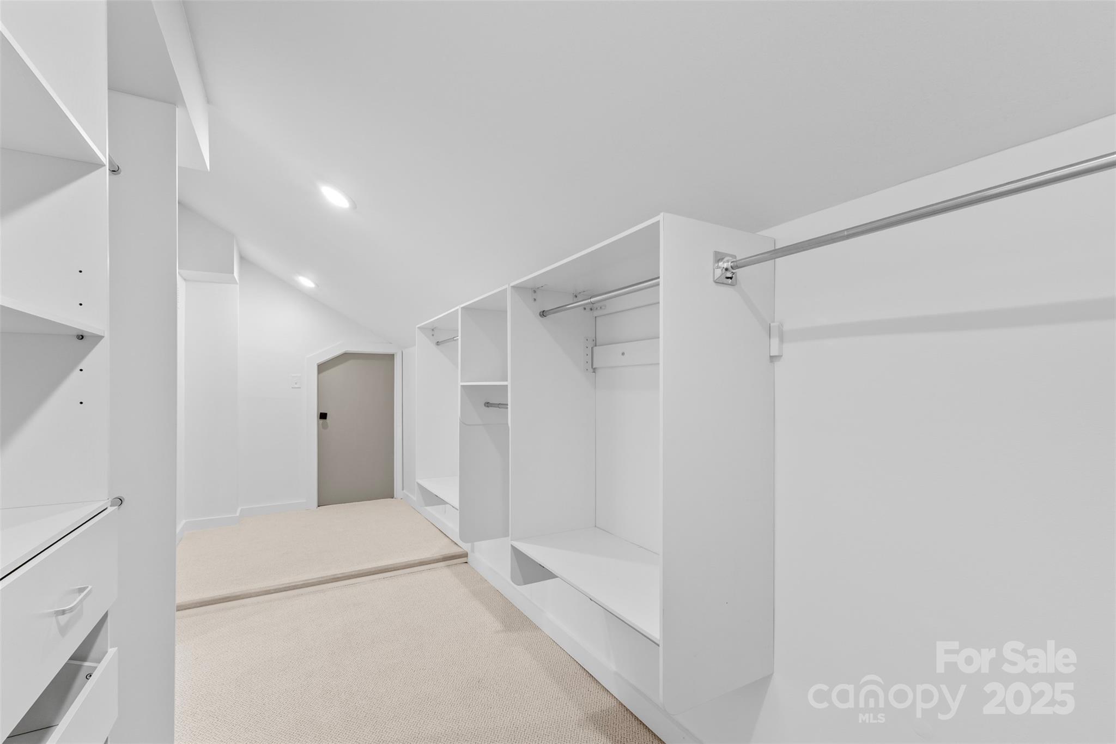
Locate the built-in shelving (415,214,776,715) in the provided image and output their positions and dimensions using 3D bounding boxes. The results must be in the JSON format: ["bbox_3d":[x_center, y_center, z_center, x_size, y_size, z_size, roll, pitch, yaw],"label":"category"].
[{"bbox_3d":[-0.159,0.238,2.011,0.375,1.097,2.137,1,-3,-31],"label":"built-in shelving"}]

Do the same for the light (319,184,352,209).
[{"bbox_3d":[-0.992,-0.787,2.088,0.170,0.030,0.170,31,-17,-26],"label":"light"}]

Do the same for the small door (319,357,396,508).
[{"bbox_3d":[-1.929,0.526,4.458,0.680,1.420,0.045,1,-3,-31],"label":"small door"}]

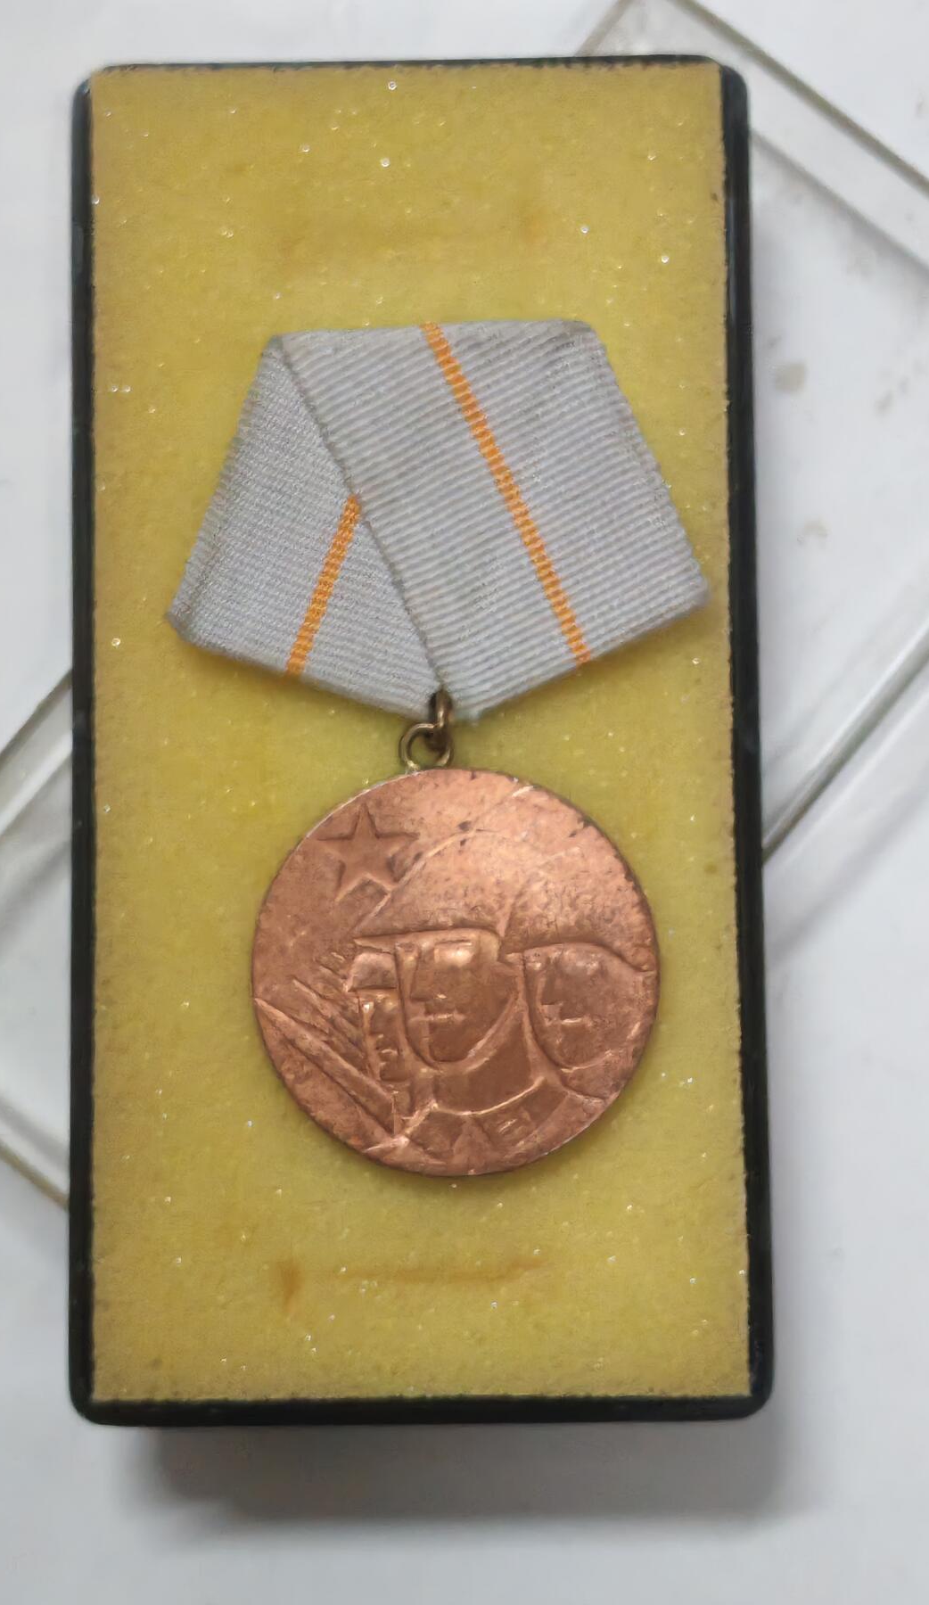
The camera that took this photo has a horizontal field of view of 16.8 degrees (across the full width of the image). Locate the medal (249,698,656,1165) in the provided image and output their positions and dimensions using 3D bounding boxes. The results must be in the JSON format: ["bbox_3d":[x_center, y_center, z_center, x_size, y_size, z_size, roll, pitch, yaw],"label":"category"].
[{"bbox_3d":[-0.001,0.012,0.276,0.036,0.003,0.040,-6,84,1],"label":"medal"}]

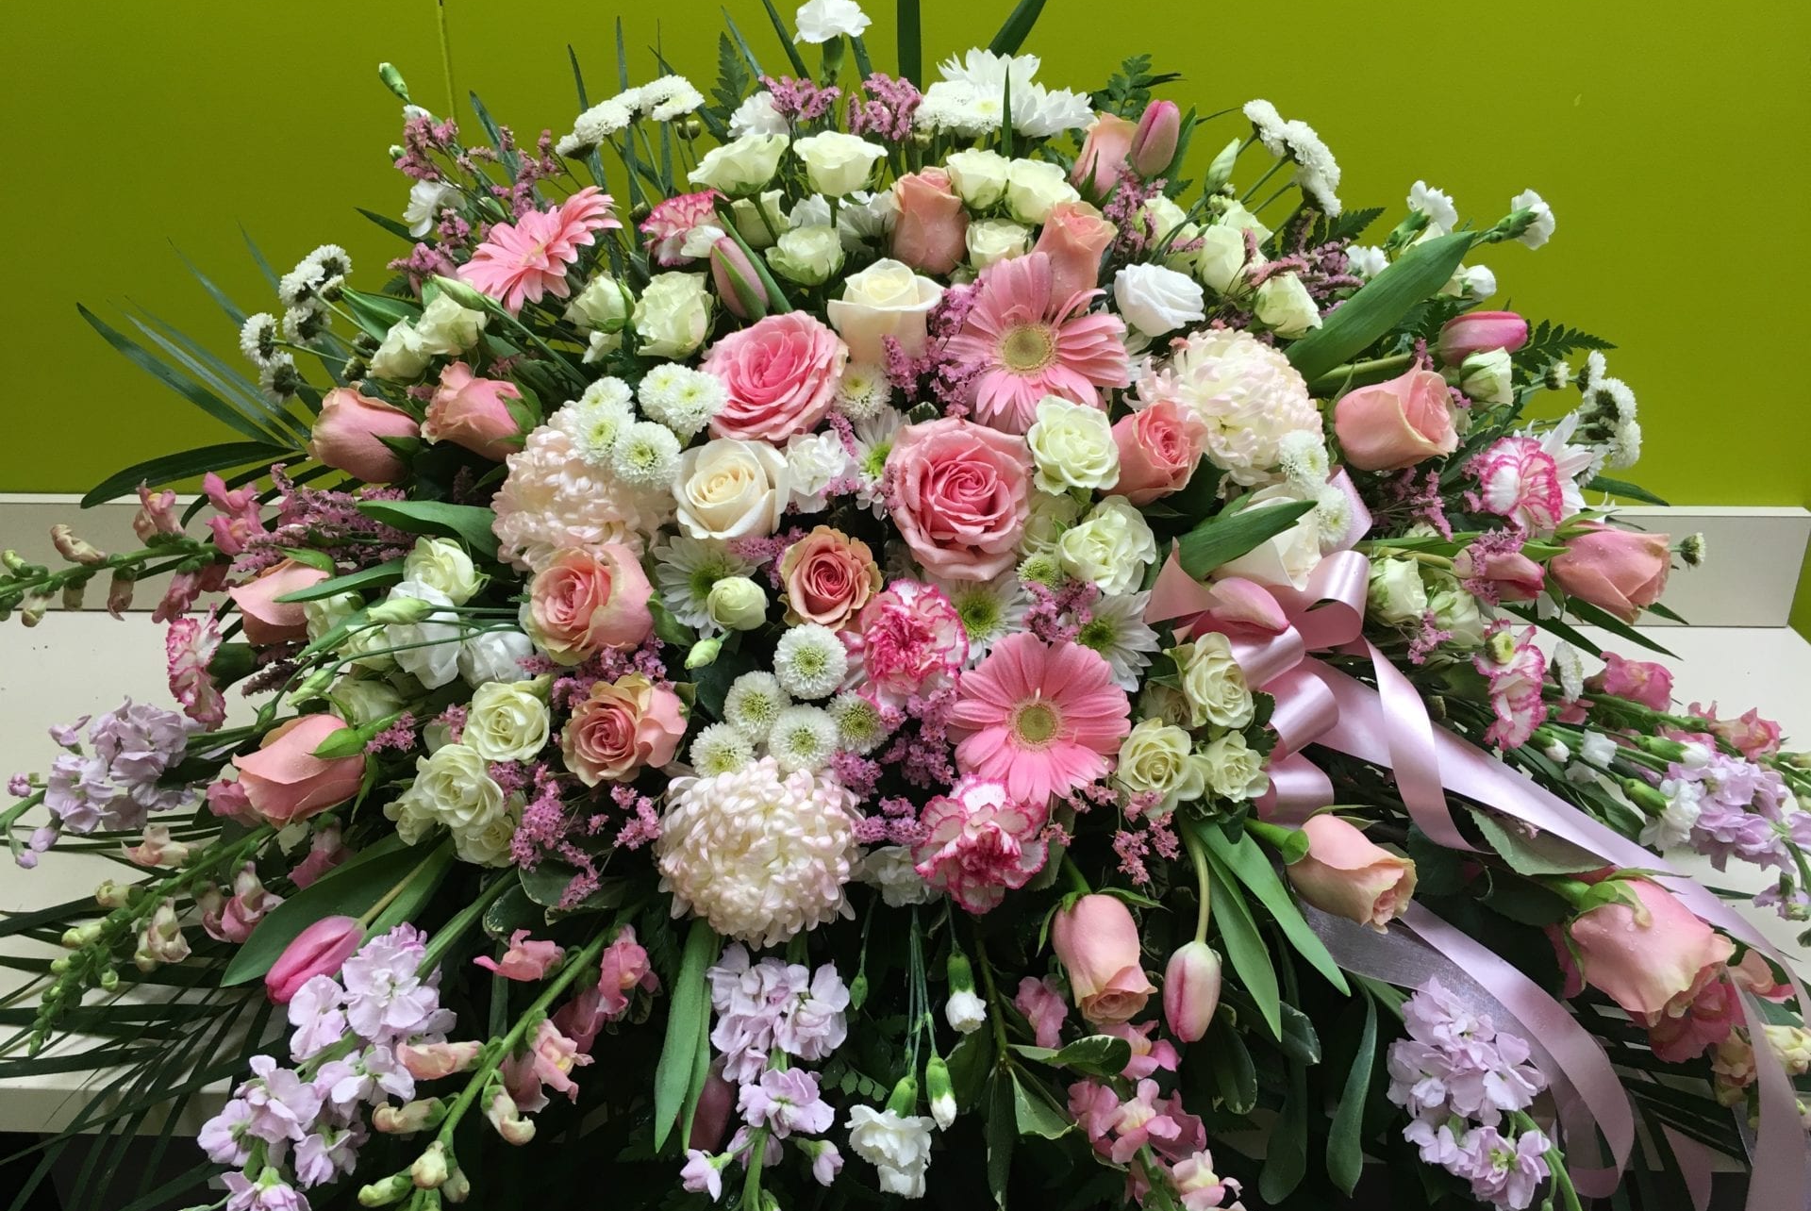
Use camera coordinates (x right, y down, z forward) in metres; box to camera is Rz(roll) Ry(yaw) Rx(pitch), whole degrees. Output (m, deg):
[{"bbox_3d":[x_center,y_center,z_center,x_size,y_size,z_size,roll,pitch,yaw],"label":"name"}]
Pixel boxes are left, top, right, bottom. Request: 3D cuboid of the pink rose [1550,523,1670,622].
[{"bbox_3d":[0.391,-0.018,0.842,0.058,0.048,0.048,16,0,21],"label":"pink rose"}]

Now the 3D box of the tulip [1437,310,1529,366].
[{"bbox_3d":[0.357,-0.165,0.940,0.056,0.035,0.035,-10,0,18],"label":"tulip"}]

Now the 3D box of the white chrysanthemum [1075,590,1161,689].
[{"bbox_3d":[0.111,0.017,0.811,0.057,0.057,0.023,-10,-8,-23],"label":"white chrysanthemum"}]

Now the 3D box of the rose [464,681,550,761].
[{"bbox_3d":[-0.207,0.060,0.790,0.043,0.043,0.035,-4,-5,-9],"label":"rose"}]

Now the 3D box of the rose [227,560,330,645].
[{"bbox_3d":[-0.374,-0.001,0.910,0.059,0.051,0.051,-10,0,-25],"label":"rose"}]

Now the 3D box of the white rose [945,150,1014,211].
[{"bbox_3d":[0.044,-0.259,0.920,0.041,0.036,0.039,3,30,2],"label":"white rose"}]

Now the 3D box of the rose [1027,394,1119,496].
[{"bbox_3d":[0.088,-0.084,0.800,0.048,0.051,0.039,0,-3,0],"label":"rose"}]

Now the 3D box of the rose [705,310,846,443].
[{"bbox_3d":[-0.071,-0.125,0.830,0.076,0.072,0.050,4,-21,9],"label":"rose"}]

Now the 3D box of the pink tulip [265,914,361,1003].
[{"bbox_3d":[-0.316,0.189,0.810,0.058,0.028,0.028,-39,0,-6],"label":"pink tulip"}]

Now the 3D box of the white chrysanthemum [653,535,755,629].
[{"bbox_3d":[-0.107,-0.011,0.827,0.058,0.058,0.023,3,-17,10],"label":"white chrysanthemum"}]

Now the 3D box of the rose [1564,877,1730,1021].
[{"bbox_3d":[0.379,0.175,0.775,0.082,0.064,0.064,33,0,-6],"label":"rose"}]

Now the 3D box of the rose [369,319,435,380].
[{"bbox_3d":[-0.325,-0.165,0.980,0.038,0.038,0.038,-46,24,-6],"label":"rose"}]

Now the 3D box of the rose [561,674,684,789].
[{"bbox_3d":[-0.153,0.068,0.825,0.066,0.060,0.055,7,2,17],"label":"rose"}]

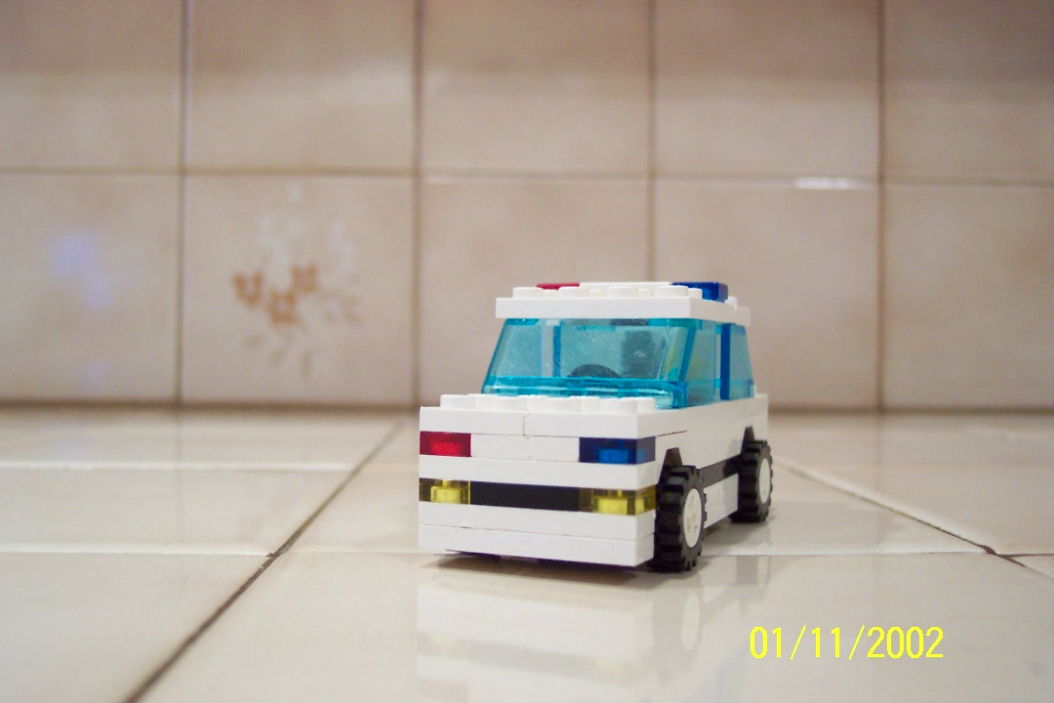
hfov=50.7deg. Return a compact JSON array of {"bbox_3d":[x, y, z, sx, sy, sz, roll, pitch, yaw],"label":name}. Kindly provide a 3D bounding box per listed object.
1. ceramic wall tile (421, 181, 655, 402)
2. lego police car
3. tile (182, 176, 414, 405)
[{"bbox_3d":[0.003,-0.028,0.526,0.108,0.108,0.008,0,0,-2],"label":"ceramic wall tile"},{"bbox_3d":[0.016,0.010,0.185,0.038,0.042,0.080,1,0,24],"label":"lego police car"},{"bbox_3d":[-0.106,-0.029,0.521,0.108,0.108,0.008,0,0,-2],"label":"tile"}]

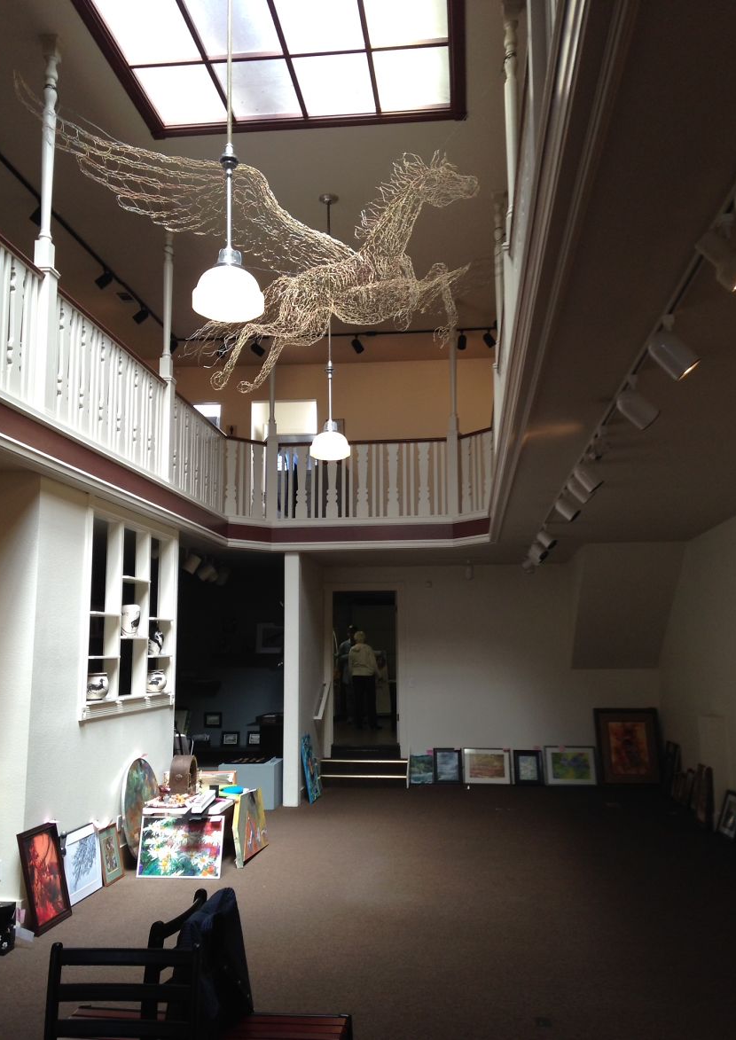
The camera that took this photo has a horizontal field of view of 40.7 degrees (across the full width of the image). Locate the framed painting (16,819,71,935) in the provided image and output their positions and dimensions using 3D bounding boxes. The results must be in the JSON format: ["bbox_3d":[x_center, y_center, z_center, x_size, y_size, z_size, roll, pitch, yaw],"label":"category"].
[{"bbox_3d":[-2.081,2.297,6.366,0.040,0.607,0.514,-15,-9,6],"label":"framed painting"}]

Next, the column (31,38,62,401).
[{"bbox_3d":[-2.201,-2.037,6.739,0.155,2.672,0.155,-1,-8,6],"label":"column"}]

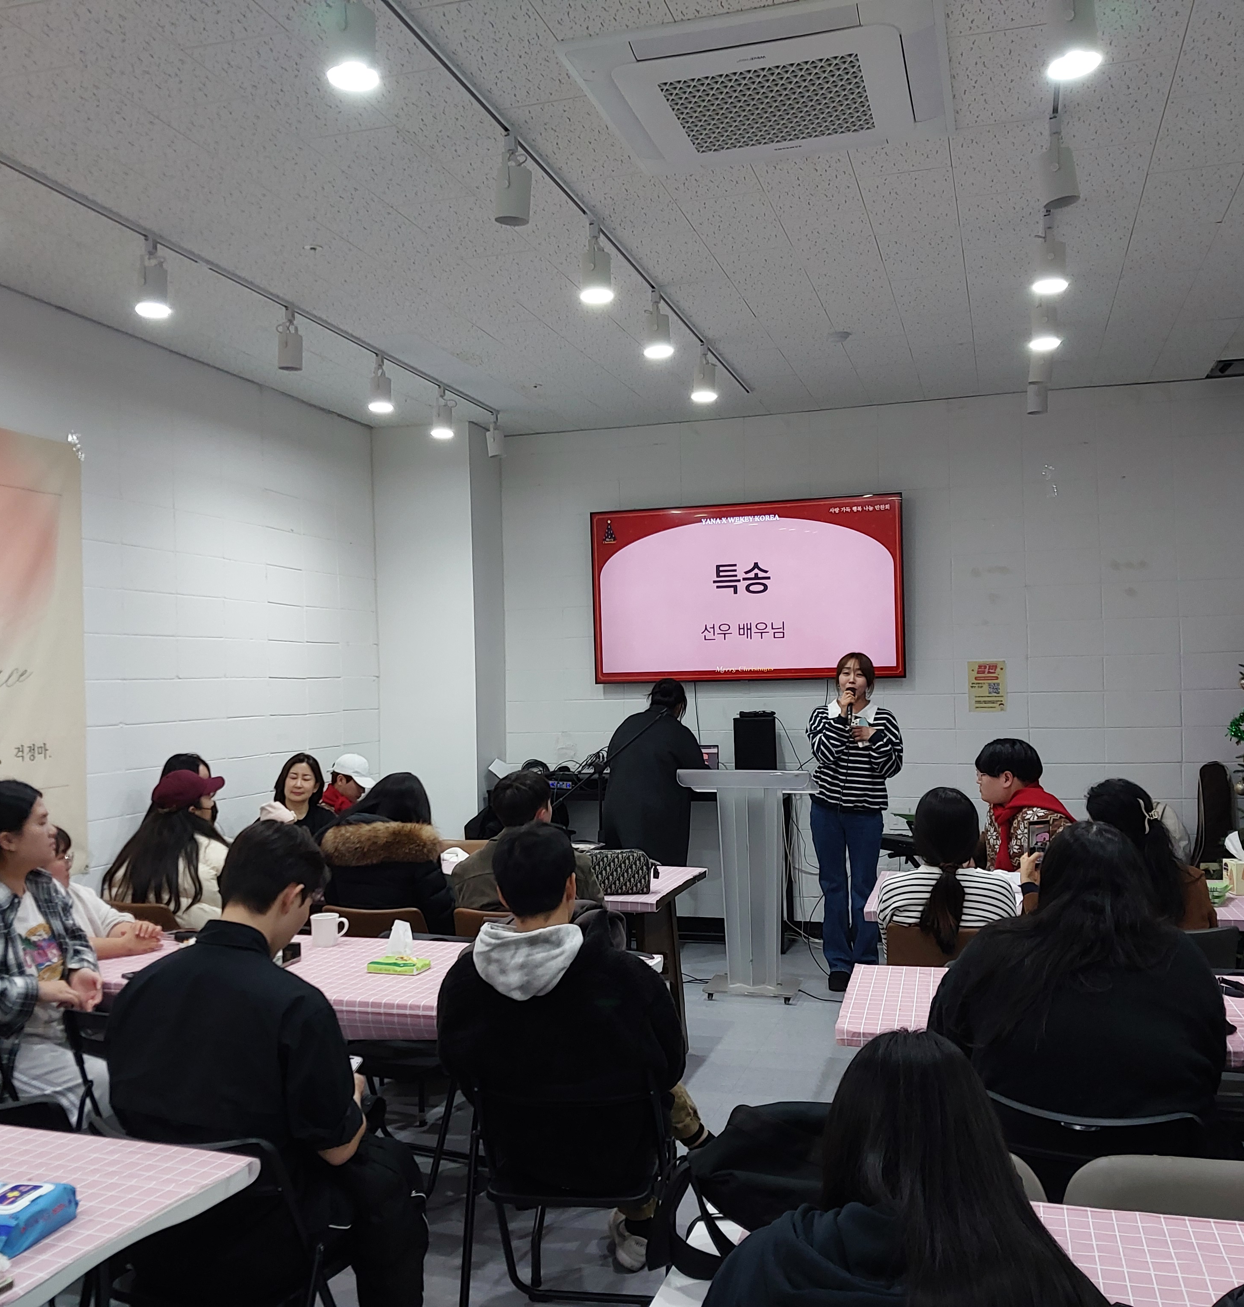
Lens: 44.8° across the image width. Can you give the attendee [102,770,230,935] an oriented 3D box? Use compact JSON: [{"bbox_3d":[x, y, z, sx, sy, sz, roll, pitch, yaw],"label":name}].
[{"bbox_3d":[-1.620,1.078,5.550,0.520,1.280,0.720,-2,-1,42],"label":"attendee"}]

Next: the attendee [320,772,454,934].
[{"bbox_3d":[-0.760,1.078,5.640,0.500,1.280,0.800,-2,-1,13],"label":"attendee"}]

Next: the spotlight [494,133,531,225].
[{"bbox_3d":[-0.306,-1.327,4.230,0.100,0.245,0.100,-1,-1,0],"label":"spotlight"}]

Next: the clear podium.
[{"bbox_3d":[0.634,1.141,7.520,0.650,1.120,0.410,-2,-1,16],"label":"clear podium"}]

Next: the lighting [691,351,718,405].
[{"bbox_3d":[0.390,-1.323,7.090,0.105,0.250,0.105,-2,-1,14],"label":"lighting"}]

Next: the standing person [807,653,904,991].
[{"bbox_3d":[1.195,0.861,7.730,0.480,1.700,0.380,-1,-1,12],"label":"standing person"}]

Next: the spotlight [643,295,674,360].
[{"bbox_3d":[0.146,-1.298,5.961,0.100,0.245,0.100,-2,-1,14],"label":"spotlight"}]

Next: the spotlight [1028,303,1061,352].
[{"bbox_3d":[1.681,-1.333,6.020,0.100,0.235,0.100,-2,-1,14],"label":"spotlight"}]

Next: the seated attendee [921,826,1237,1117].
[{"bbox_3d":[0.940,0.990,3.120,0.560,1.290,0.800,-2,-1,18],"label":"seated attendee"}]

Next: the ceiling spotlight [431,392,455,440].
[{"bbox_3d":[-0.889,-1.187,7.500,0.110,0.220,0.110,-1,-1,0],"label":"ceiling spotlight"}]

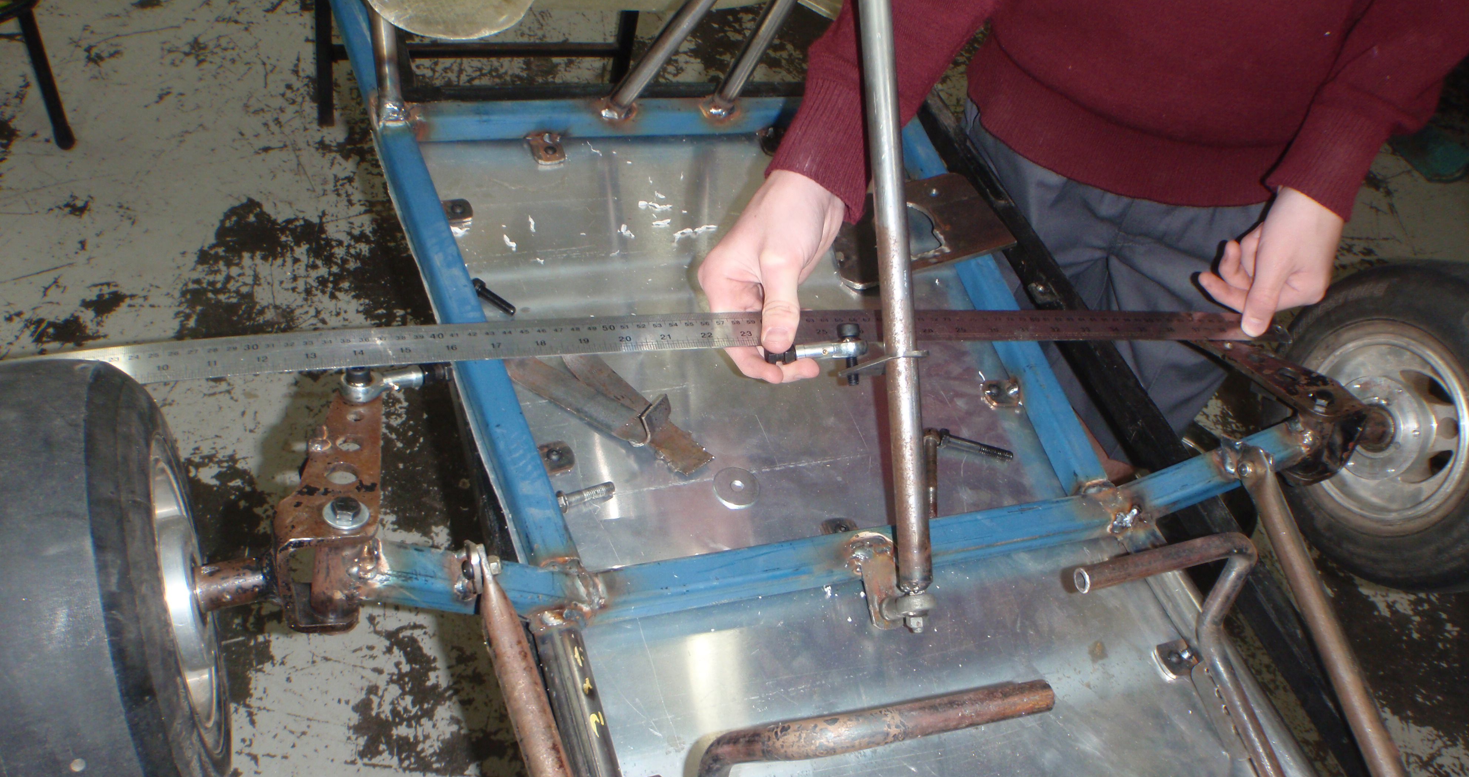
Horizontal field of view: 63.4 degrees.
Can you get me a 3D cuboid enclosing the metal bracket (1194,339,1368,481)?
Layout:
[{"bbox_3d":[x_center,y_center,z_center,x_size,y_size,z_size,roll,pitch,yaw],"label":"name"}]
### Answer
[{"bbox_3d":[0.390,0.010,0.878,0.055,0.073,0.126,-22,47,-29],"label":"metal bracket"}]

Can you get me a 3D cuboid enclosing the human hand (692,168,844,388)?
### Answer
[{"bbox_3d":[0.022,-0.069,0.735,0.090,0.125,0.075,22,12,19],"label":"human hand"}]

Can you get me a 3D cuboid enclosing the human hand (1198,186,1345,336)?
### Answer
[{"bbox_3d":[0.398,-0.089,0.870,0.092,0.110,0.075,25,14,8],"label":"human hand"}]

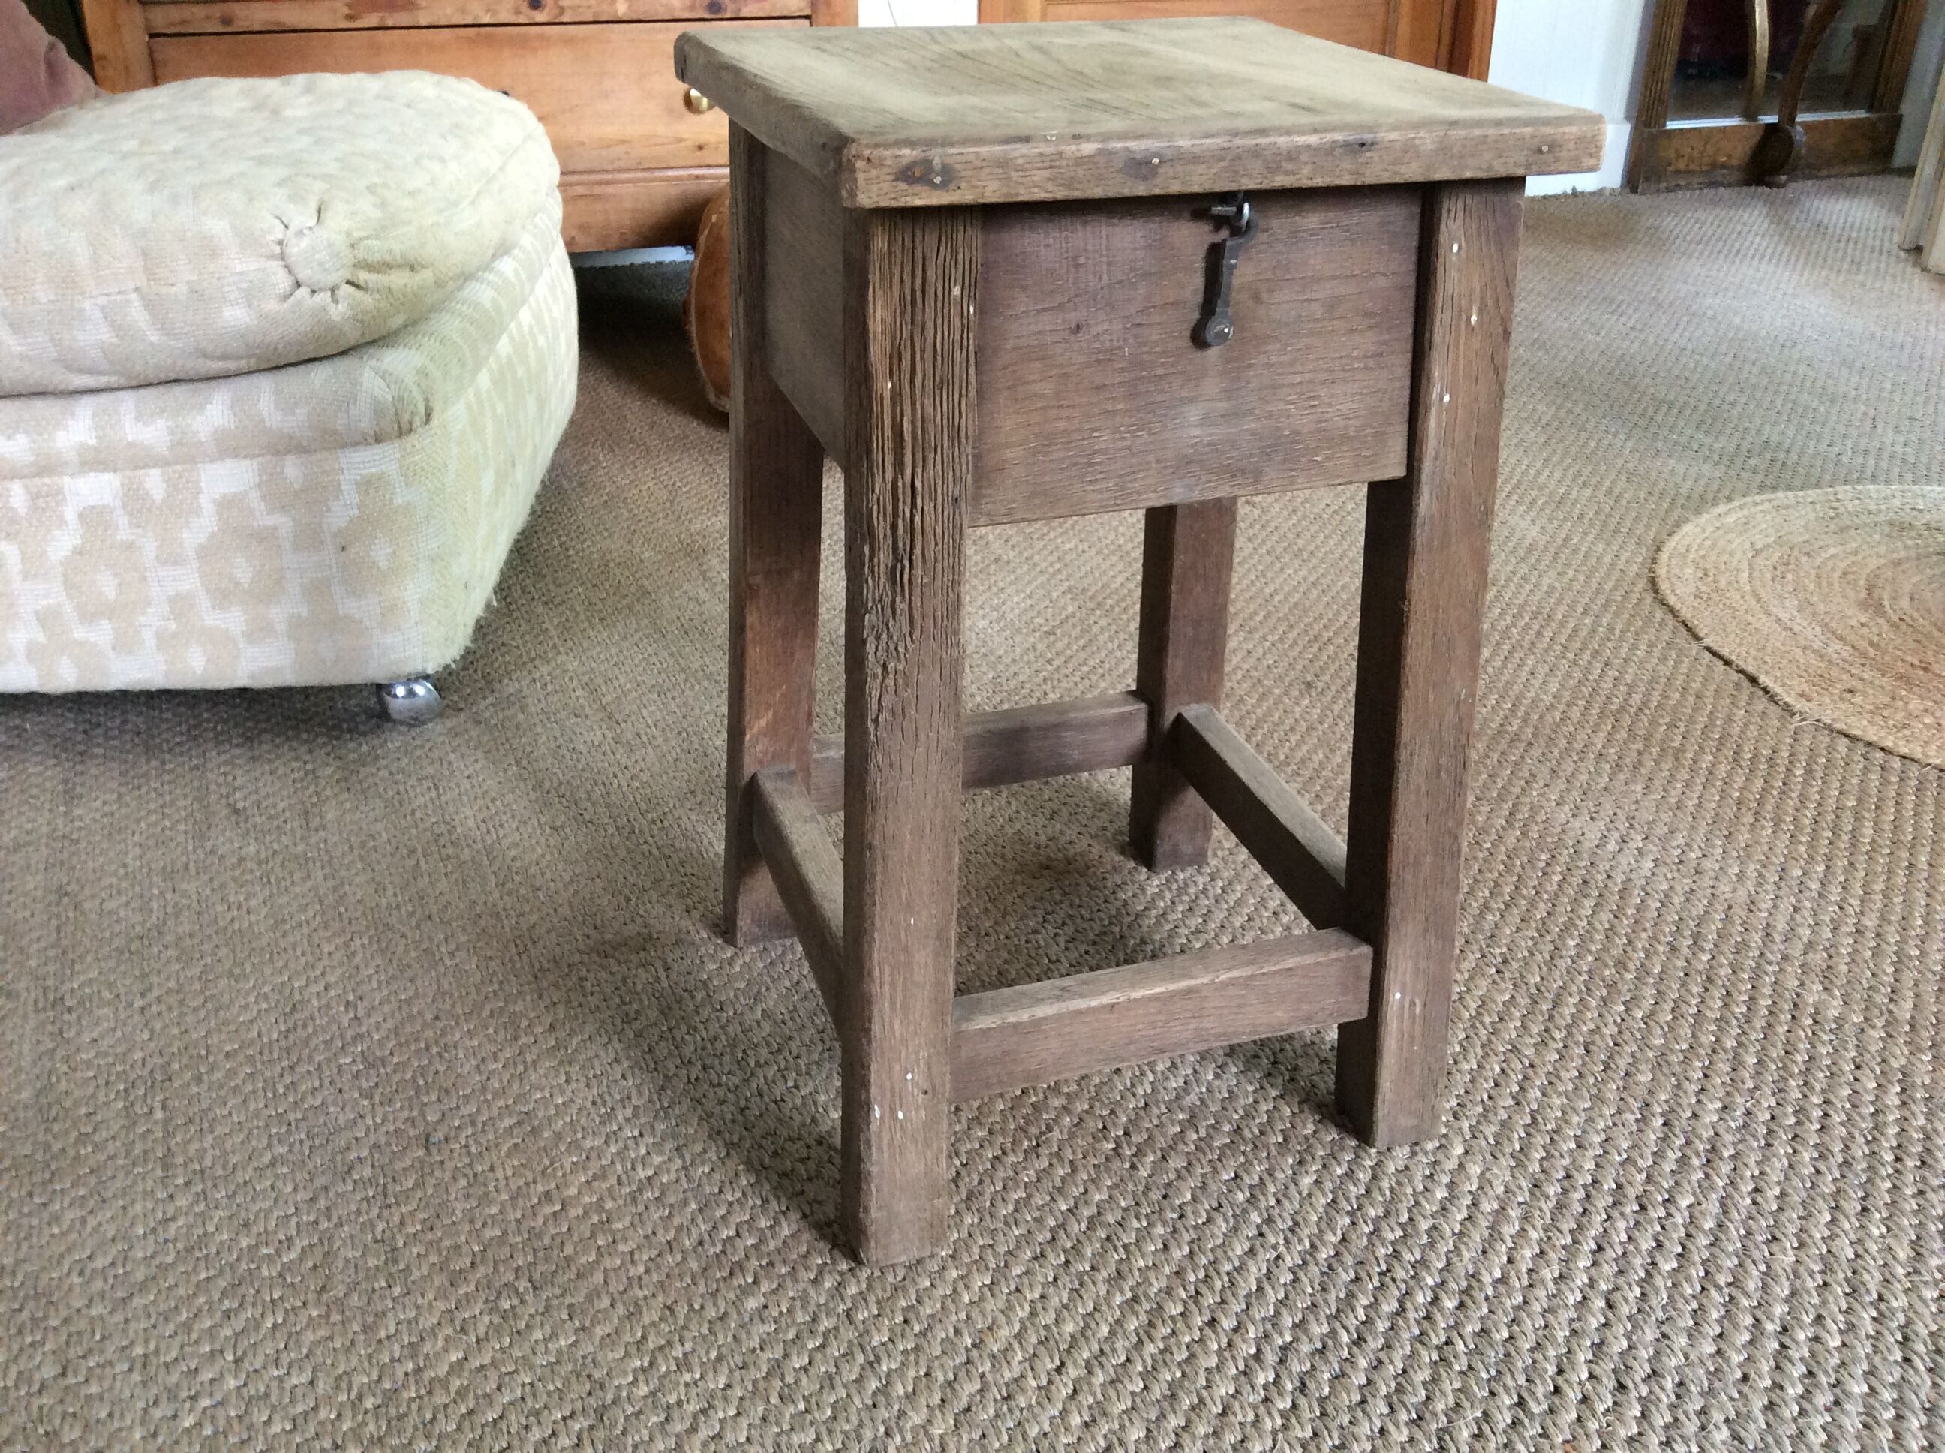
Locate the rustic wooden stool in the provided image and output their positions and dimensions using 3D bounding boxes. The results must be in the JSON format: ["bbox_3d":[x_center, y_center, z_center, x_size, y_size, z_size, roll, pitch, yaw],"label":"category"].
[{"bbox_3d":[0.048,-0.058,0.861,0.301,0.485,0.301,-8,30,-17],"label":"rustic wooden stool"}]

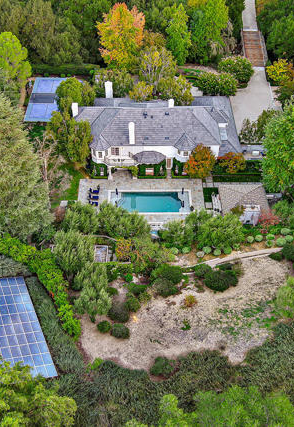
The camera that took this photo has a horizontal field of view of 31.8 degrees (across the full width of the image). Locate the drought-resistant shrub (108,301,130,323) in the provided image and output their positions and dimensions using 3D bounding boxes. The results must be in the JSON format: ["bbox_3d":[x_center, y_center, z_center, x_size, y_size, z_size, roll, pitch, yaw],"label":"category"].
[{"bbox_3d":[-3.530,12.392,65.230,2.700,2.040,2.700,1,47,0],"label":"drought-resistant shrub"}]

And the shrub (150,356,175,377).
[{"bbox_3d":[1.800,17.600,59.500,2.900,1.600,2.500,0,46,0],"label":"shrub"}]

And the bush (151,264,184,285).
[{"bbox_3d":[2.800,8.300,69.900,4.200,2.000,3.400,0,46,0],"label":"bush"}]

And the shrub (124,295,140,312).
[{"bbox_3d":[-1.895,11.798,67.307,2.140,1.720,2.140,1,47,0],"label":"shrub"}]

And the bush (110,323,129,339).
[{"bbox_3d":[-3.214,14.267,62.674,2.130,1.450,2.020,1,47,0],"label":"bush"}]

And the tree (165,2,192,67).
[{"bbox_3d":[6.749,-37.200,108.945,5.270,13.860,5.270,1,47,0],"label":"tree"}]

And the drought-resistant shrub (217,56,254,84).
[{"bbox_3d":[18.726,-30.278,109.173,7.400,5.000,6.800,0,46,0],"label":"drought-resistant shrub"}]

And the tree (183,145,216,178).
[{"bbox_3d":[8.300,-8.100,81.700,5.100,5.700,5.100,0,46,0],"label":"tree"}]

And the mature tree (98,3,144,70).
[{"bbox_3d":[-4.800,-32.800,98.500,9.000,14.000,9.000,0,46,0],"label":"mature tree"}]

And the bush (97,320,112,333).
[{"bbox_3d":[-5.095,13.547,61.813,1.650,1.250,1.600,0,46,0],"label":"bush"}]

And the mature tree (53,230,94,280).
[{"bbox_3d":[-9.500,5.600,68.200,5.400,7.300,5.400,0,46,0],"label":"mature tree"}]

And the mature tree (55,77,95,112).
[{"bbox_3d":[-13.664,-21.695,99.356,7.600,9.200,7.300,0,46,0],"label":"mature tree"}]

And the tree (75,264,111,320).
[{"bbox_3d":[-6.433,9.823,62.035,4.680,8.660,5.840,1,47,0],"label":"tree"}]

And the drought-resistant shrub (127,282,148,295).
[{"bbox_3d":[-1.300,10.000,68.800,2.600,1.300,2.100,0,46,0],"label":"drought-resistant shrub"}]

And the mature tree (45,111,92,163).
[{"bbox_3d":[-13.337,-12.489,89.397,7.770,10.860,7.150,1,47,0],"label":"mature tree"}]

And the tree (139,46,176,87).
[{"bbox_3d":[2.228,-29.128,105.648,7.530,9.720,7.530,1,47,0],"label":"tree"}]

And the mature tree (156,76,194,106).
[{"bbox_3d":[5.690,-23.613,102.563,7.430,6.870,6.690,1,47,0],"label":"mature tree"}]

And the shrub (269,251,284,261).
[{"bbox_3d":[18.300,5.900,72.800,2.000,1.200,1.700,0,46,0],"label":"shrub"}]

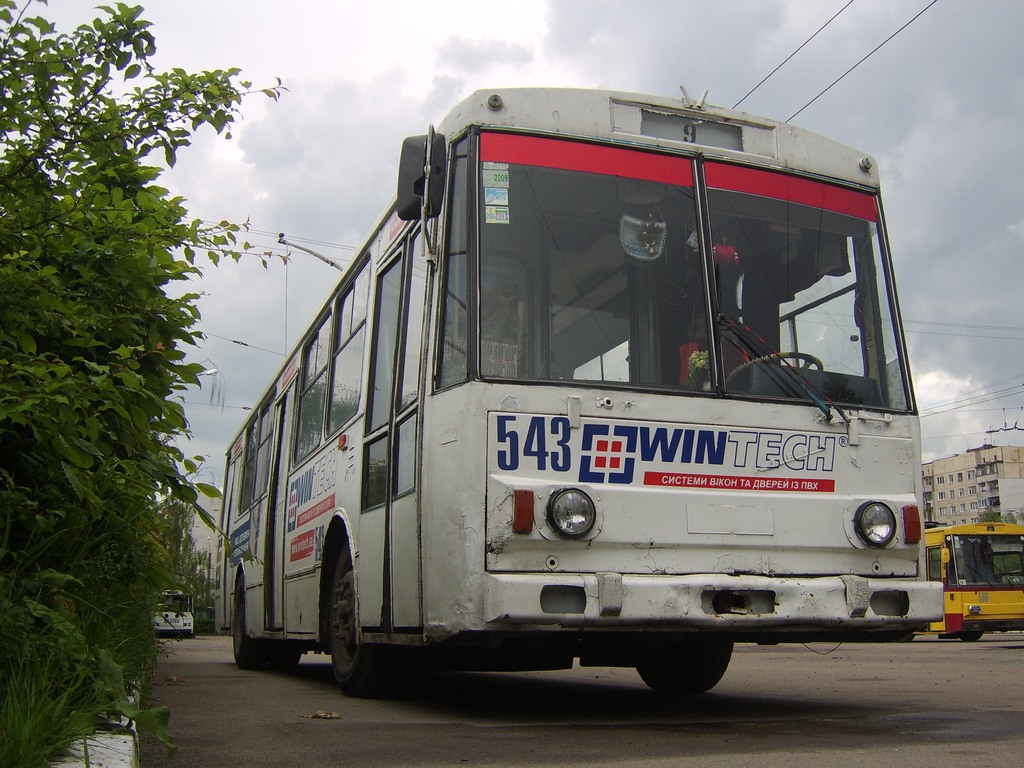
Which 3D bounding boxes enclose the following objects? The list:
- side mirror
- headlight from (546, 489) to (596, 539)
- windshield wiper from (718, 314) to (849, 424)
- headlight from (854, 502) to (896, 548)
[{"bbox_3d":[-0.420,-0.967,4.252,0.210,0.400,0.110,-4,-15,14],"label":"side mirror"},{"bbox_3d":[0.238,0.525,3.737,0.205,0.205,0.100,5,-16,-20],"label":"headlight"},{"bbox_3d":[1.283,-0.051,4.314,0.800,0.140,0.090,39,-24,-8],"label":"windshield wiper"},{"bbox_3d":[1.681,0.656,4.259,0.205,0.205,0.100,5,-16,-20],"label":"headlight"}]

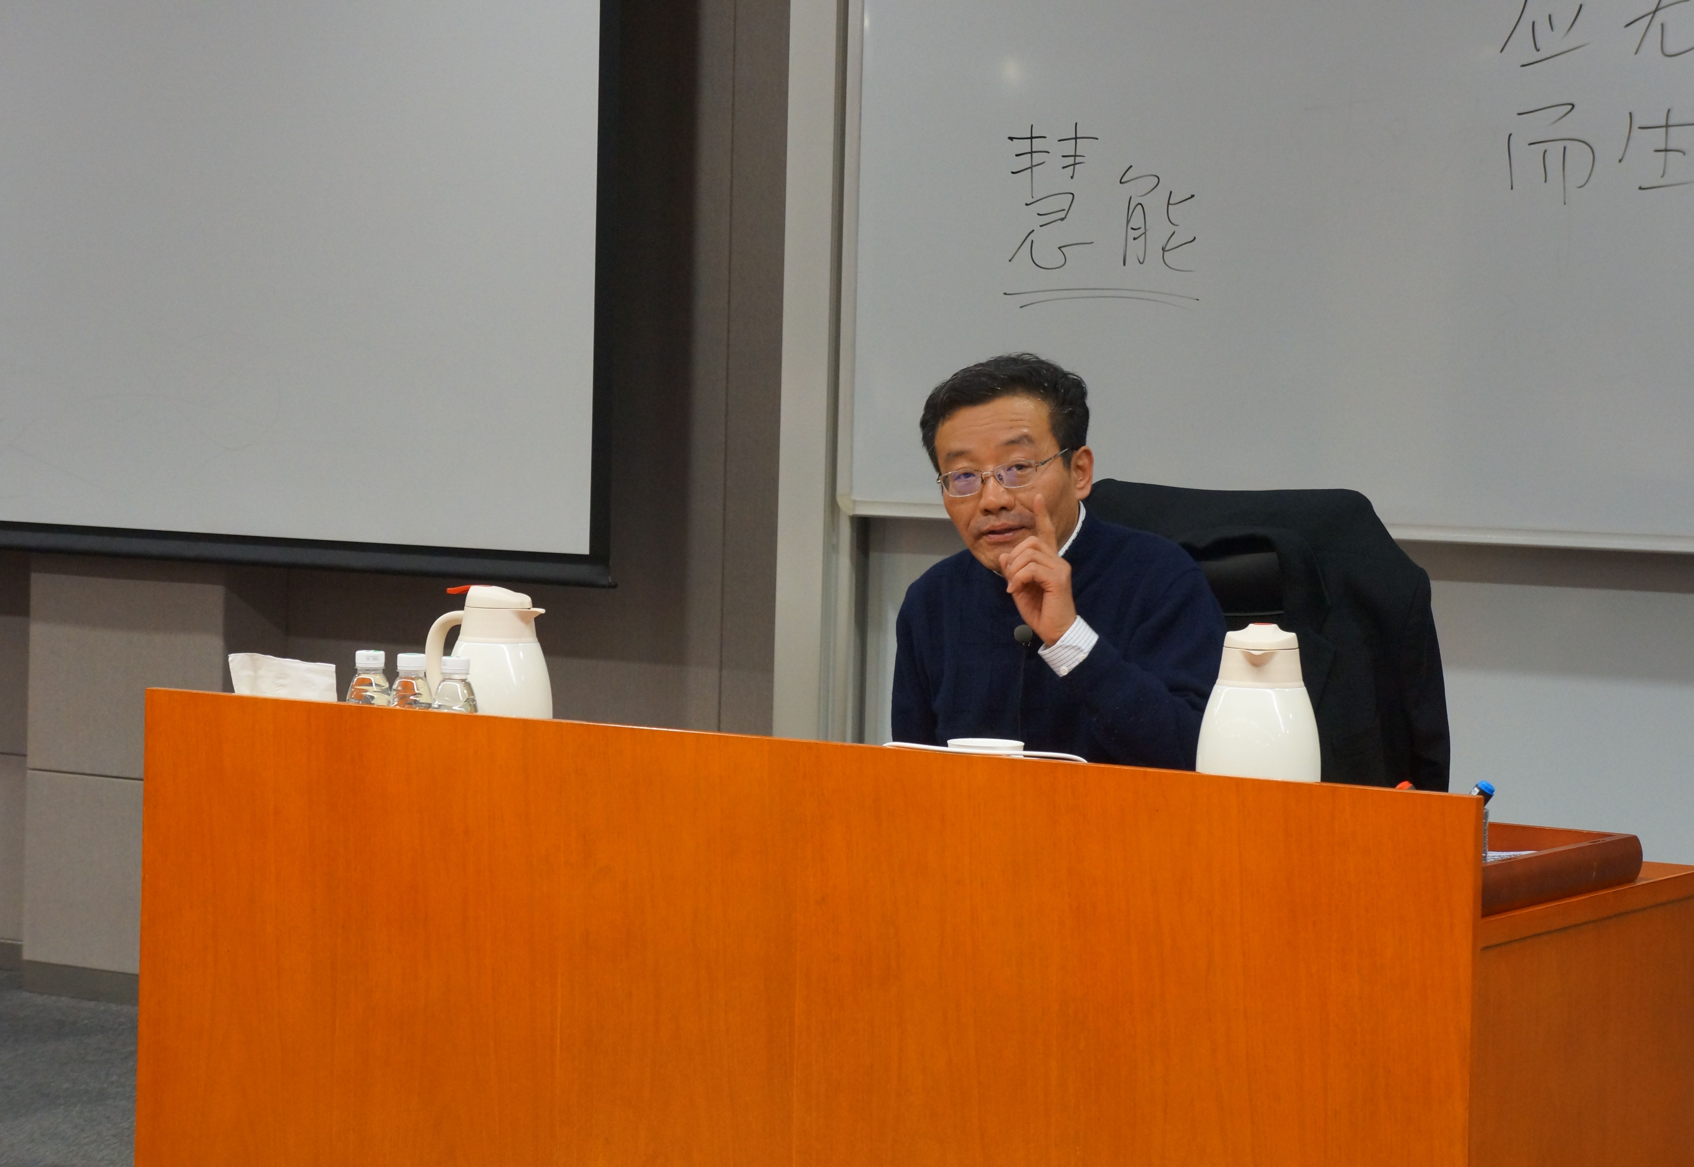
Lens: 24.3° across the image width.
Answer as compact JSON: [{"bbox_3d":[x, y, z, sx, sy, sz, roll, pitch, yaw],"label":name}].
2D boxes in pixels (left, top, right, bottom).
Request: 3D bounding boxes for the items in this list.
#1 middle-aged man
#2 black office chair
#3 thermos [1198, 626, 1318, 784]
[{"bbox_3d":[0.190,0.366,4.498,0.520,1.240,0.720,3,3,32],"label":"middle-aged man"},{"bbox_3d":[0.343,0.437,4.665,0.630,1.090,0.660,3,3,32],"label":"black office chair"},{"bbox_3d":[0.403,0.159,3.848,0.121,0.241,0.142,2,3,11],"label":"thermos"}]

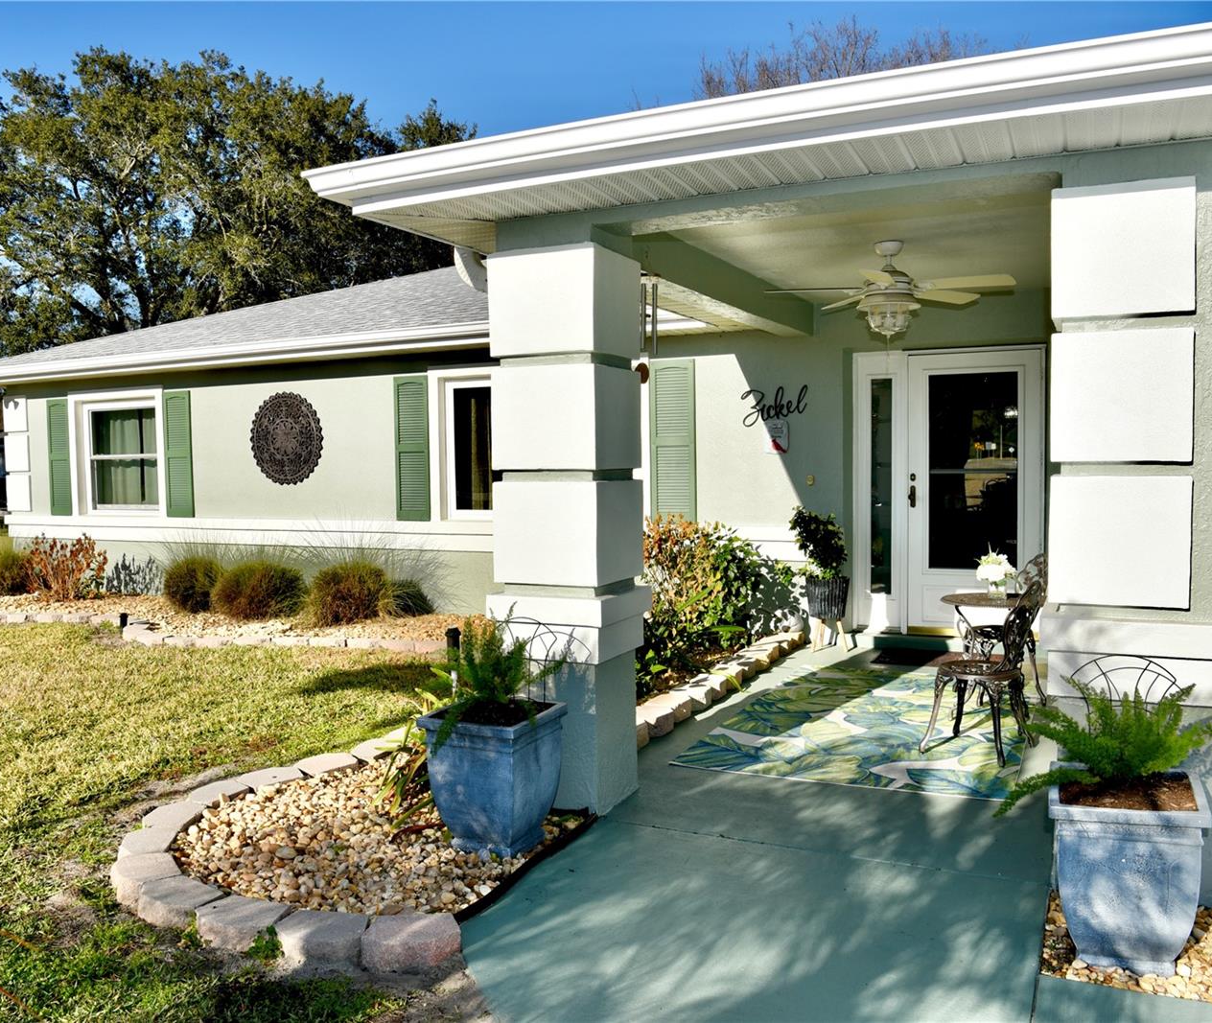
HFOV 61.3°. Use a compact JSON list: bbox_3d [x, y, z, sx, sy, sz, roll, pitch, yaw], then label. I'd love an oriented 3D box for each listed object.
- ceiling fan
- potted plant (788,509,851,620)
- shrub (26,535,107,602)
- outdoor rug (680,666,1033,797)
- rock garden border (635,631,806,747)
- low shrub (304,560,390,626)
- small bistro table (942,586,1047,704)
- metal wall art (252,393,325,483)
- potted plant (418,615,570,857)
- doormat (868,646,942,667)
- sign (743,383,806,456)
[{"bbox_3d":[1.490,-1.194,5.405,1.300,0.511,1.300,1,3,25],"label":"ceiling fan"},{"bbox_3d":[1.586,0.398,7.572,0.440,0.880,0.420,1,3,24],"label":"potted plant"},{"bbox_3d":[-5.568,0.578,10.579,0.855,0.684,0.741,1,3,25],"label":"shrub"},{"bbox_3d":[1.503,1.121,5.627,1.502,0.012,2.499,1,3,24],"label":"outdoor rug"},{"bbox_3d":[0.713,1.037,6.183,0.290,0.120,3.381,1,3,25],"label":"rock garden border"},{"bbox_3d":[-2.246,0.674,8.931,0.750,0.541,0.750,-1,3,0],"label":"low shrub"},{"bbox_3d":[2.048,0.789,5.377,0.580,0.654,0.580,1,3,25],"label":"small bistro table"},{"bbox_3d":[-3.115,-0.711,9.967,0.910,0.910,0.040,1,3,26],"label":"metal wall art"},{"bbox_3d":[-0.422,0.815,3.865,0.420,0.870,0.430,1,3,24],"label":"potted plant"},{"bbox_3d":[2.288,1.028,6.984,0.856,0.020,0.545,1,3,25],"label":"doormat"},{"bbox_3d":[1.298,-0.705,7.872,0.517,0.552,0.030,1,3,24],"label":"sign"}]

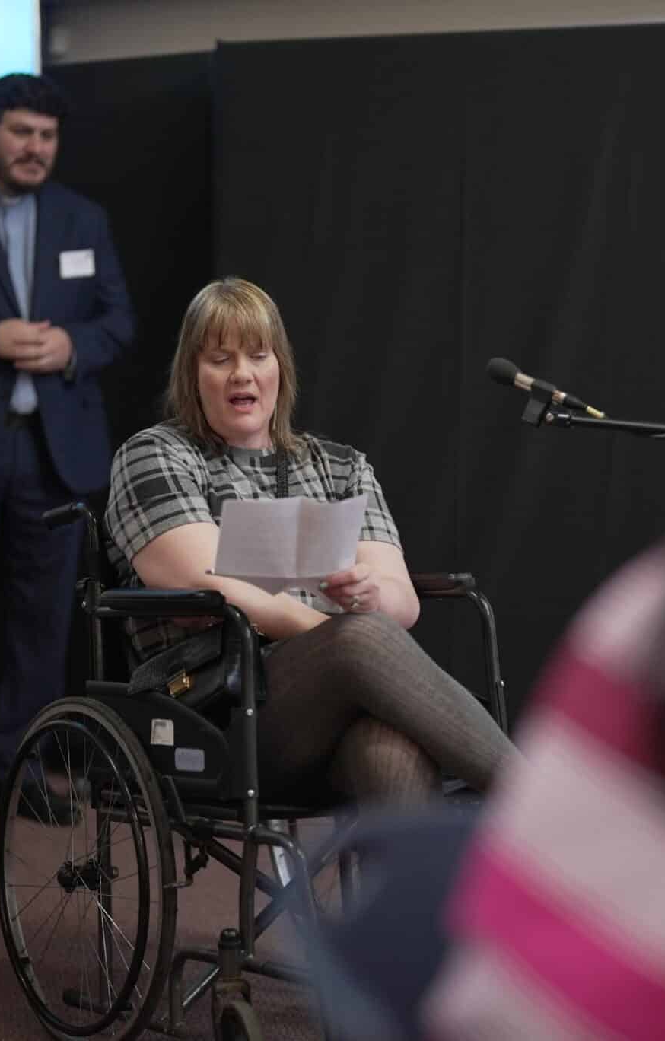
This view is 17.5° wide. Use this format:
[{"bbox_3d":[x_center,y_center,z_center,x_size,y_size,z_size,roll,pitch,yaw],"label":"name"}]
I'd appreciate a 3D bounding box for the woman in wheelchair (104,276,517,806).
[{"bbox_3d":[0.015,0.209,3.504,0.580,1.190,0.780,-2,5,-35],"label":"woman in wheelchair"}]

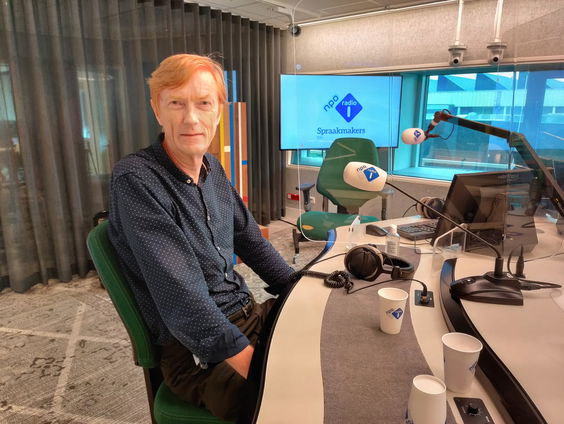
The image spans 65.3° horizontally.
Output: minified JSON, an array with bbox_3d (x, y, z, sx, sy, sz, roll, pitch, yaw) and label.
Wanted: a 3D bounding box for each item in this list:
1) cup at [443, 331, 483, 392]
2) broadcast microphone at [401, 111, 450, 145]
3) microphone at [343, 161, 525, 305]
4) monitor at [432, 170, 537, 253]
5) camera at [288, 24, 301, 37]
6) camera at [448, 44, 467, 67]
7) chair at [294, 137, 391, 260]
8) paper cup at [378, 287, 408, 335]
[{"bbox_3d":[0.343,0.292,0.845,0.071,0.093,0.071,0,13,0],"label":"cup"},{"bbox_3d":[0.696,-0.407,2.120,0.230,0.165,0.120,8,16,30],"label":"broadcast microphone"},{"bbox_3d":[0.435,0.045,1.294,0.500,0.365,0.140,3,14,11],"label":"microphone"},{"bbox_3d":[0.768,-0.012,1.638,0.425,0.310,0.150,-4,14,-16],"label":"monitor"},{"bbox_3d":[0.150,-2.185,5.300,0.140,0.140,0.150,-1,14,-3],"label":"camera"},{"bbox_3d":[1.455,-1.297,3.650,0.145,0.180,0.150,5,15,22],"label":"camera"},{"bbox_3d":[0.495,-0.053,3.471,0.700,1.030,0.670,5,14,19],"label":"chair"},{"bbox_3d":[0.265,0.241,1.060,0.071,0.093,0.071,0,13,0],"label":"paper cup"}]

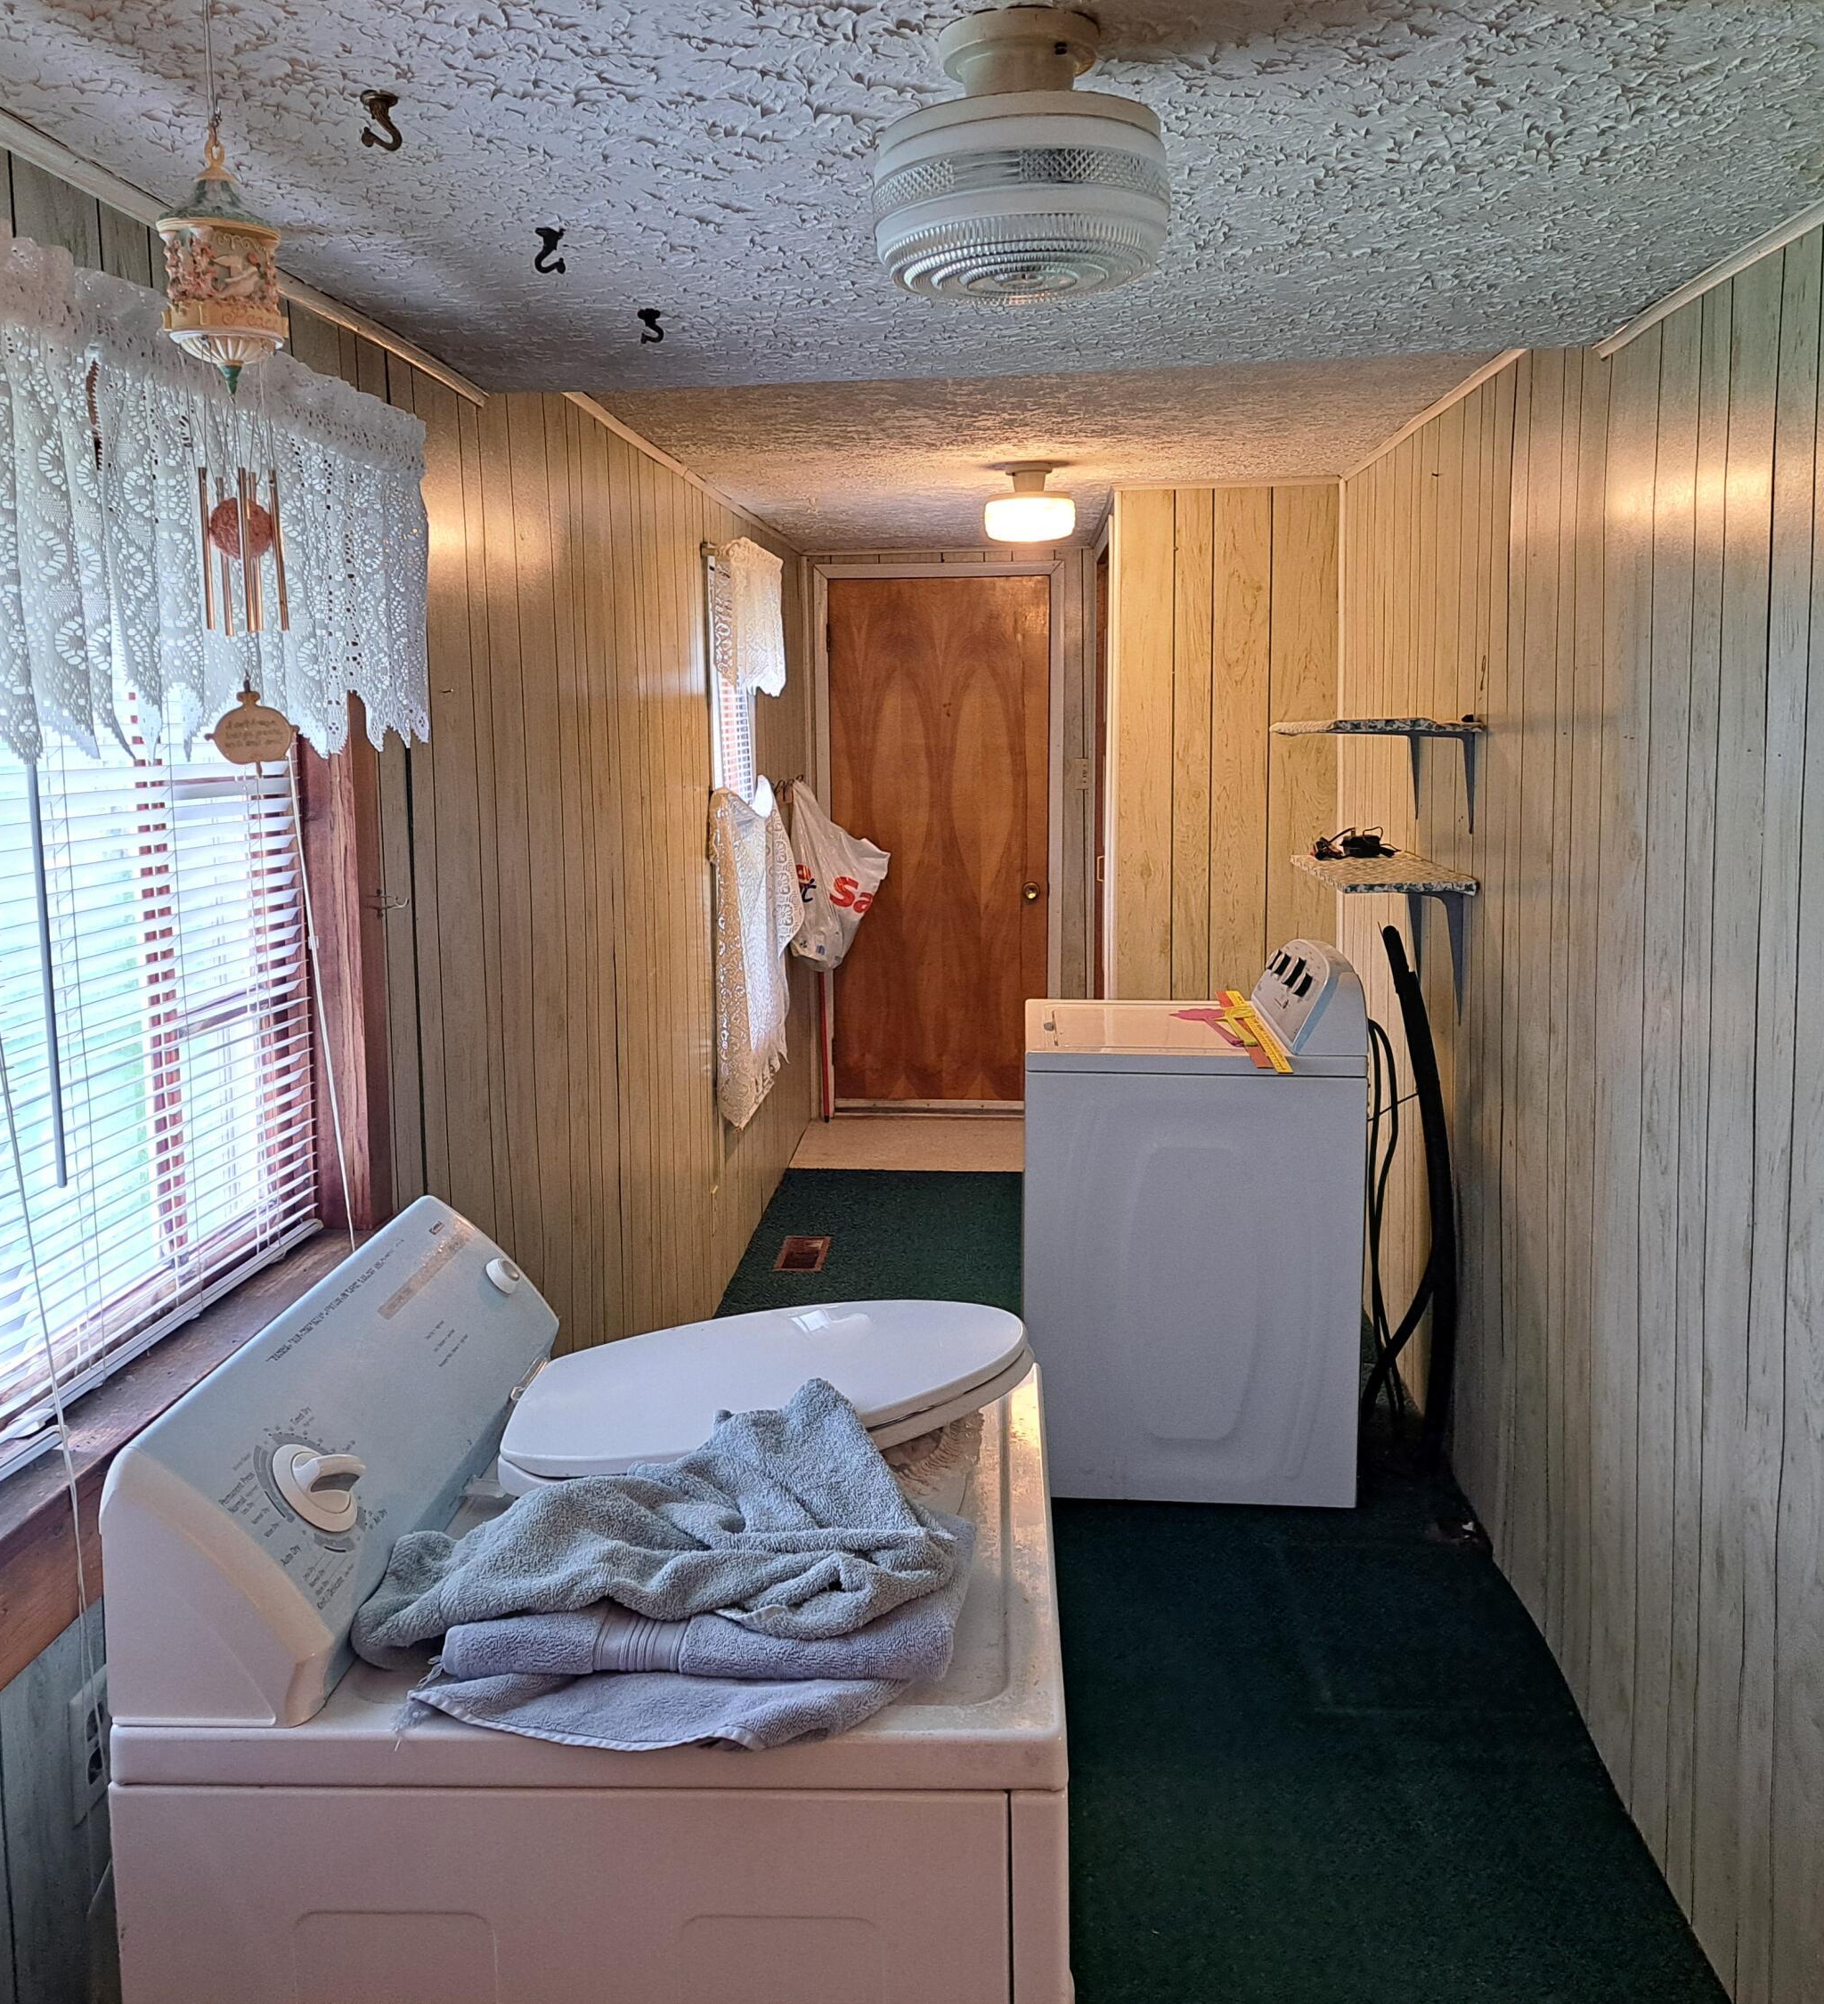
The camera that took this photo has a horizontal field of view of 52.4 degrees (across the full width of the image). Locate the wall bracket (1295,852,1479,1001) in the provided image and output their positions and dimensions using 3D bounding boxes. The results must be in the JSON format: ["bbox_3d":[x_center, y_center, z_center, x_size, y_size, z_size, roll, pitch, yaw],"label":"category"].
[{"bbox_3d":[0.970,-0.159,3.914,0.246,0.275,0.790,-1,9,4],"label":"wall bracket"}]

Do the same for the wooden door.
[{"bbox_3d":[0.110,-0.603,7.112,0.836,2.001,0.045,-1,9,4],"label":"wooden door"}]

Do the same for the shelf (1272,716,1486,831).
[{"bbox_3d":[0.947,-0.477,3.836,0.275,0.220,0.830,-1,9,4],"label":"shelf"}]

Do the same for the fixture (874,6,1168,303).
[{"bbox_3d":[0.085,-0.654,1.440,0.233,0.178,0.232,-1,9,4],"label":"fixture"}]

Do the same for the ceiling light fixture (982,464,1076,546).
[{"bbox_3d":[0.302,-1.262,4.705,0.224,0.190,0.225,-1,9,4],"label":"ceiling light fixture"}]

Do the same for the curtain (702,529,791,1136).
[{"bbox_3d":[-0.449,-0.525,5.602,0.130,1.640,1.060,0,9,4],"label":"curtain"}]

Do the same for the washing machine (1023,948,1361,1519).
[{"bbox_3d":[0.568,0.400,3.875,0.650,1.120,0.670,-1,9,4],"label":"washing machine"}]

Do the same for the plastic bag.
[{"bbox_3d":[-0.250,-0.451,6.552,0.340,0.675,0.330,-1,9,4],"label":"plastic bag"}]

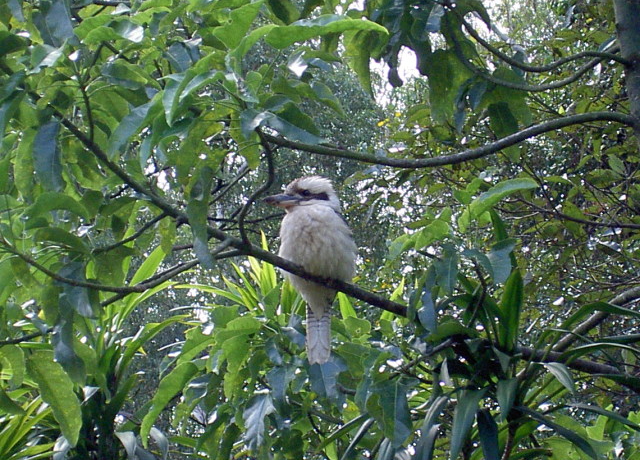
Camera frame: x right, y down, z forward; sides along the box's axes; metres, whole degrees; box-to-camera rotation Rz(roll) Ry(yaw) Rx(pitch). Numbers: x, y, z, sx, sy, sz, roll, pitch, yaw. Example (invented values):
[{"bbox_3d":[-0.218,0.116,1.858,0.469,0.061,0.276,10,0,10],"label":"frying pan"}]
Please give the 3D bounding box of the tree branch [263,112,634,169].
[{"bbox_3d":[0.242,-0.169,3.550,0.700,0.105,0.160,0,-8,0],"label":"tree branch"}]

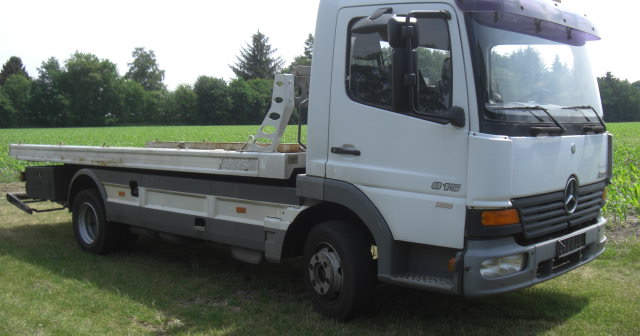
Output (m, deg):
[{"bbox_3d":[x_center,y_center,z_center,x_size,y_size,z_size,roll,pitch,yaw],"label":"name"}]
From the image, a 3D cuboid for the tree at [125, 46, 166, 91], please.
[{"bbox_3d":[-29.334,-13.700,115.000,7.200,13.448,7.200,-1,4,-14],"label":"tree"}]

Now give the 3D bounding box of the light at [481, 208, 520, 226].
[{"bbox_3d":[1.136,0.316,4.391,0.290,0.105,0.090,-2,4,-28],"label":"light"}]

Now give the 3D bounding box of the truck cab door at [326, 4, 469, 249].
[{"bbox_3d":[0.529,-0.324,4.649,1.200,1.610,0.180,4,5,43],"label":"truck cab door"}]

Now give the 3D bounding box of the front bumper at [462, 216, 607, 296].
[{"bbox_3d":[1.755,0.581,4.982,0.260,0.360,2.280,4,5,43],"label":"front bumper"}]

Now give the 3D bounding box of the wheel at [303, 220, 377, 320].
[{"bbox_3d":[0.145,0.784,5.171,0.220,0.765,0.765,-2,4,-30],"label":"wheel"}]

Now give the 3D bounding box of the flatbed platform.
[{"bbox_3d":[-1.391,-0.158,7.926,5.190,0.210,2.210,3,5,43],"label":"flatbed platform"}]

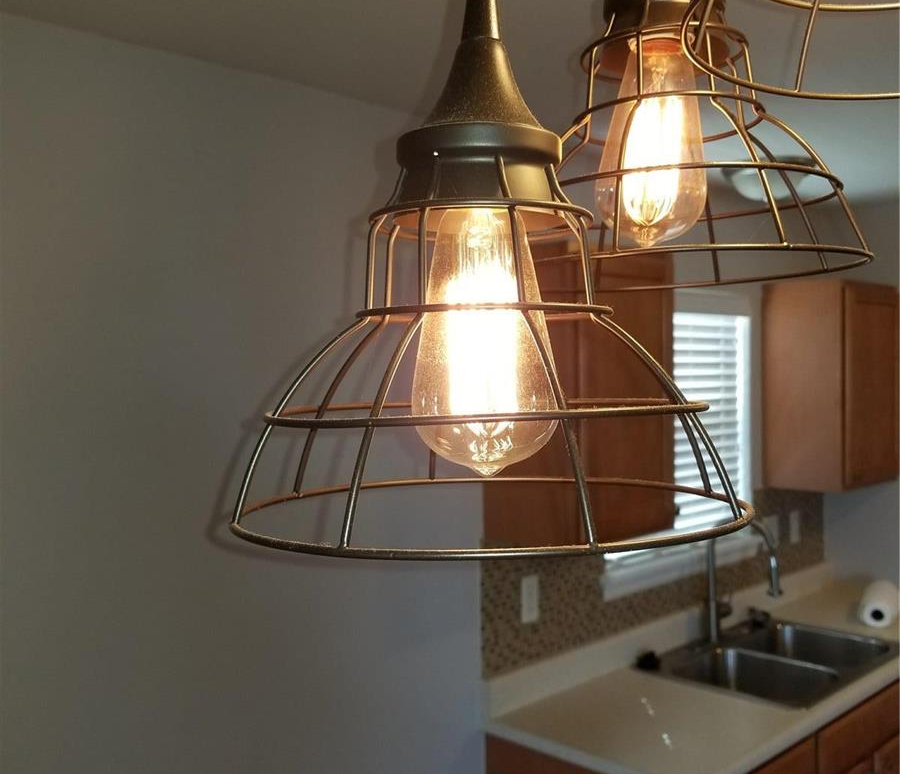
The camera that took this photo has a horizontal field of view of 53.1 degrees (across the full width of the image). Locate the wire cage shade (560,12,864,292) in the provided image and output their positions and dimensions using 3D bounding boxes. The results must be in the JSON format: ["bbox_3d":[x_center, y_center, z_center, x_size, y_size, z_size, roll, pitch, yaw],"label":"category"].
[{"bbox_3d":[0.125,-0.131,0.526,0.227,0.133,0.227,-1,2,0],"label":"wire cage shade"}]

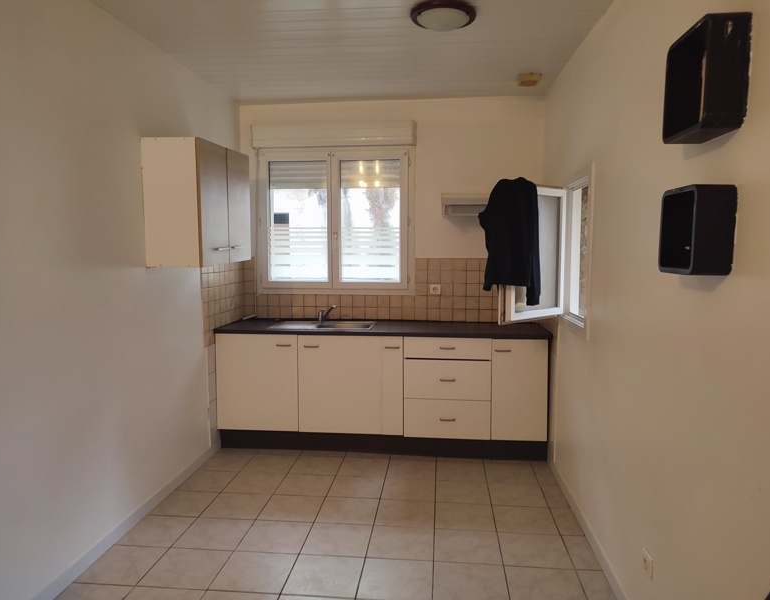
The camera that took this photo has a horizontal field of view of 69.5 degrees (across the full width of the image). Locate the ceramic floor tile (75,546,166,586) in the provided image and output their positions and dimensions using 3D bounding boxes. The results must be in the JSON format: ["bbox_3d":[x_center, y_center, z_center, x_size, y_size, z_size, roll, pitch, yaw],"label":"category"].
[{"bbox_3d":[-1.209,1.222,2.566,0.292,0.010,0.311,1,5,6],"label":"ceramic floor tile"}]

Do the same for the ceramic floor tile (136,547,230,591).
[{"bbox_3d":[-0.914,1.246,2.573,0.322,0.010,0.322,1,4,6],"label":"ceramic floor tile"}]

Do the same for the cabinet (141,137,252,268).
[{"bbox_3d":[-1.135,-0.585,3.457,0.330,0.708,0.800,1,6,6],"label":"cabinet"}]

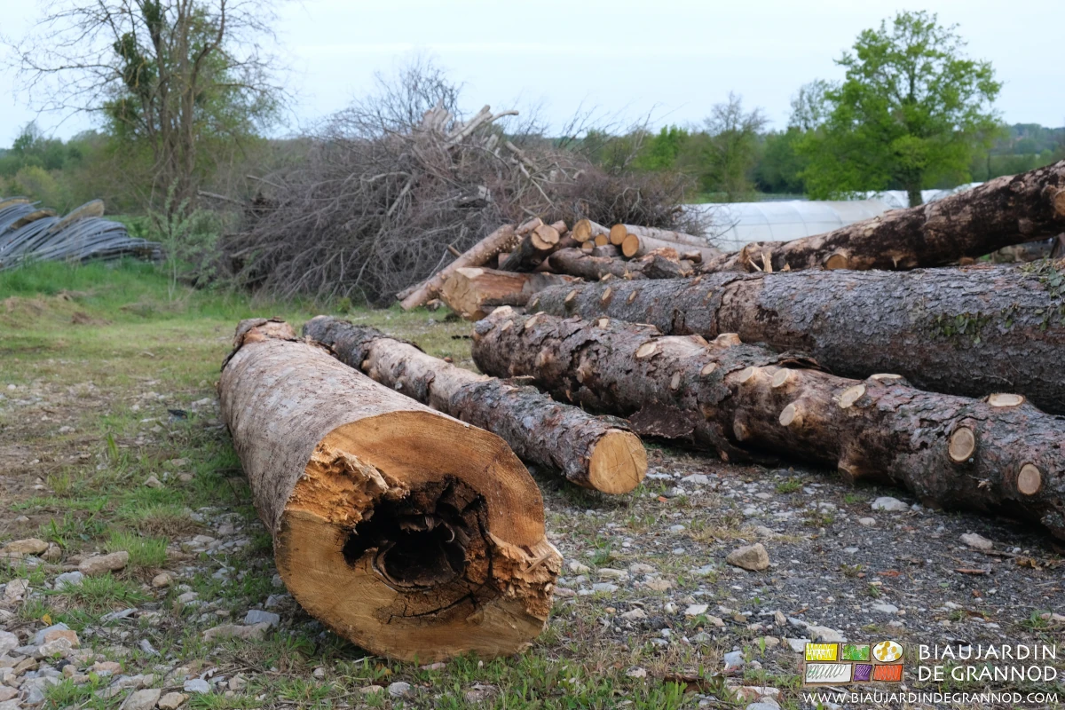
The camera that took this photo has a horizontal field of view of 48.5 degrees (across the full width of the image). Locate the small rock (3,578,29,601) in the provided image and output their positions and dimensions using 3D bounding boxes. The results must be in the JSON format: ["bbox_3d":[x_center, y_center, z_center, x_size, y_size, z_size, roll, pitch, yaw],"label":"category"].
[{"bbox_3d":[-1.710,0.772,3.914,0.082,0.066,0.058,-4,10,-24],"label":"small rock"}]

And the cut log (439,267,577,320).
[{"bbox_3d":[-0.035,-0.704,12.016,1.800,0.460,0.440,-7,12,-39],"label":"cut log"}]

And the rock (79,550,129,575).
[{"bbox_3d":[-1.516,0.731,4.173,0.175,0.066,0.105,-3,10,-20],"label":"rock"}]

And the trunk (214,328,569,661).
[{"bbox_3d":[-0.871,0.293,4.805,0.750,0.730,3.300,-3,9,-20],"label":"trunk"}]

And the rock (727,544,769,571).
[{"bbox_3d":[0.772,0.720,4.217,0.158,0.076,0.118,2,9,11],"label":"rock"}]

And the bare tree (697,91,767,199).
[{"bbox_3d":[18.028,-19.431,110.000,7.439,10.267,7.200,1,9,9],"label":"bare tree"}]

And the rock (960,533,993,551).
[{"bbox_3d":[1.667,0.697,4.435,0.120,0.050,0.084,3,10,21],"label":"rock"}]

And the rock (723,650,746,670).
[{"bbox_3d":[0.577,0.867,3.376,0.066,0.044,0.053,2,9,10],"label":"rock"}]

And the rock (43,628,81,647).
[{"bbox_3d":[-1.413,0.840,3.545,0.112,0.045,0.072,-4,10,-22],"label":"rock"}]

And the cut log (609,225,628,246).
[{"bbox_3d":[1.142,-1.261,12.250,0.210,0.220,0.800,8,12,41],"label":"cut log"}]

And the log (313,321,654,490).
[{"bbox_3d":[-0.625,0.139,7.102,0.320,0.320,4.500,-4,10,-26],"label":"log"}]

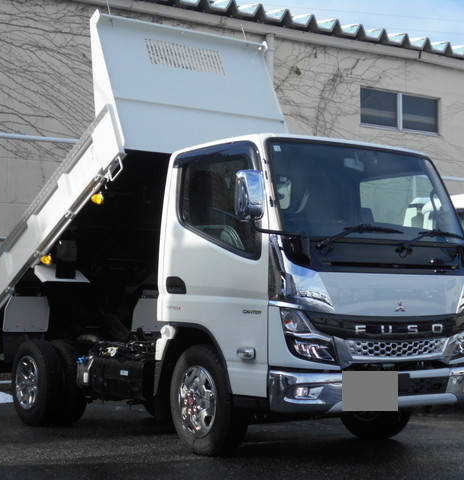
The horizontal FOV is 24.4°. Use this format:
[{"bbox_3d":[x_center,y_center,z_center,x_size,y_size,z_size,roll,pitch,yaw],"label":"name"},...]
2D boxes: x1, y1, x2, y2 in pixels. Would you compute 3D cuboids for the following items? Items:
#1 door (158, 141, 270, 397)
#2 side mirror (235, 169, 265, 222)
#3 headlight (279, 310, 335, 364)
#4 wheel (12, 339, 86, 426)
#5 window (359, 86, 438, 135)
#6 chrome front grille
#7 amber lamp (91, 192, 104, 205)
[{"bbox_3d":[-0.091,0.179,6.637,0.170,1.520,1.180,3,-5,-35],"label":"door"},{"bbox_3d":[0.097,-0.248,5.887,0.162,0.288,0.091,1,-4,-19],"label":"side mirror"},{"bbox_3d":[0.436,0.552,6.118,0.344,0.309,0.192,3,-5,-34],"label":"headlight"},{"bbox_3d":[-1.491,1.180,8.904,0.435,0.698,0.698,3,-5,-34],"label":"wheel"},{"bbox_3d":[2.749,-2.121,17.600,1.700,0.620,0.120,3,-5,-35],"label":"window"},{"bbox_3d":[0.986,0.649,6.402,0.810,0.145,0.100,3,-5,-35],"label":"chrome front grille"},{"bbox_3d":[-0.991,-0.298,7.923,0.076,0.081,0.096,3,-30,-34],"label":"amber lamp"}]

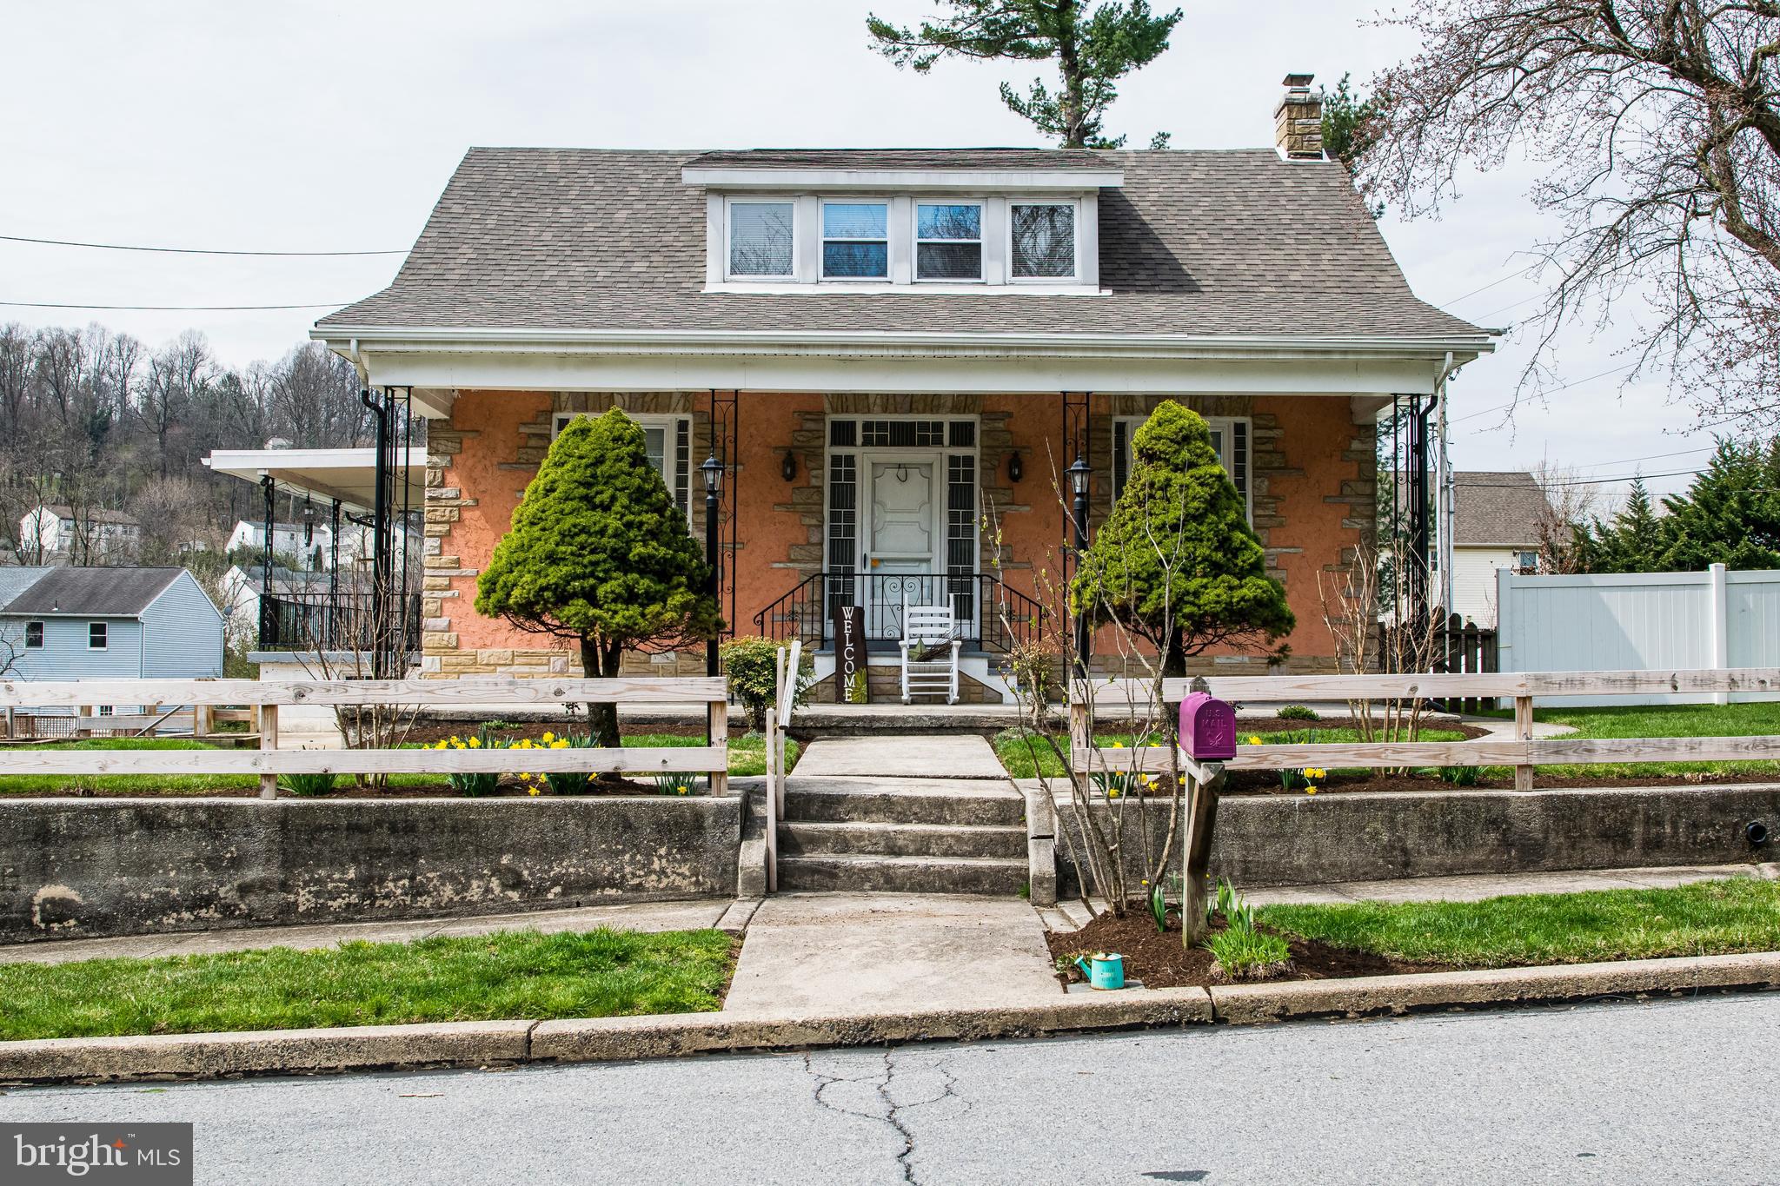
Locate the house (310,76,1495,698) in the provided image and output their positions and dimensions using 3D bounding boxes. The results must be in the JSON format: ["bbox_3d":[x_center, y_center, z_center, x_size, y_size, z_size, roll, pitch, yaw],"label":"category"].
[{"bbox_3d":[0.047,-2.701,22.564,11.483,8.077,10.600,0,-2,-1],"label":"house"}]

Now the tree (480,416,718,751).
[{"bbox_3d":[-1.743,0.012,10.650,1.470,2.220,1.470,0,-2,-1],"label":"tree"}]

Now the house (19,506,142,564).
[{"bbox_3d":[-119.515,-8.965,262.967,9.131,7.199,13.128,-1,-3,30],"label":"house"}]

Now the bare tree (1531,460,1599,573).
[{"bbox_3d":[14.385,-0.443,38.000,1.900,4.754,1.900,0,-2,-1],"label":"bare tree"}]

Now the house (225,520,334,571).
[{"bbox_3d":[-79.472,-6.006,231.566,6.217,6.174,11.672,-1,-3,35],"label":"house"}]

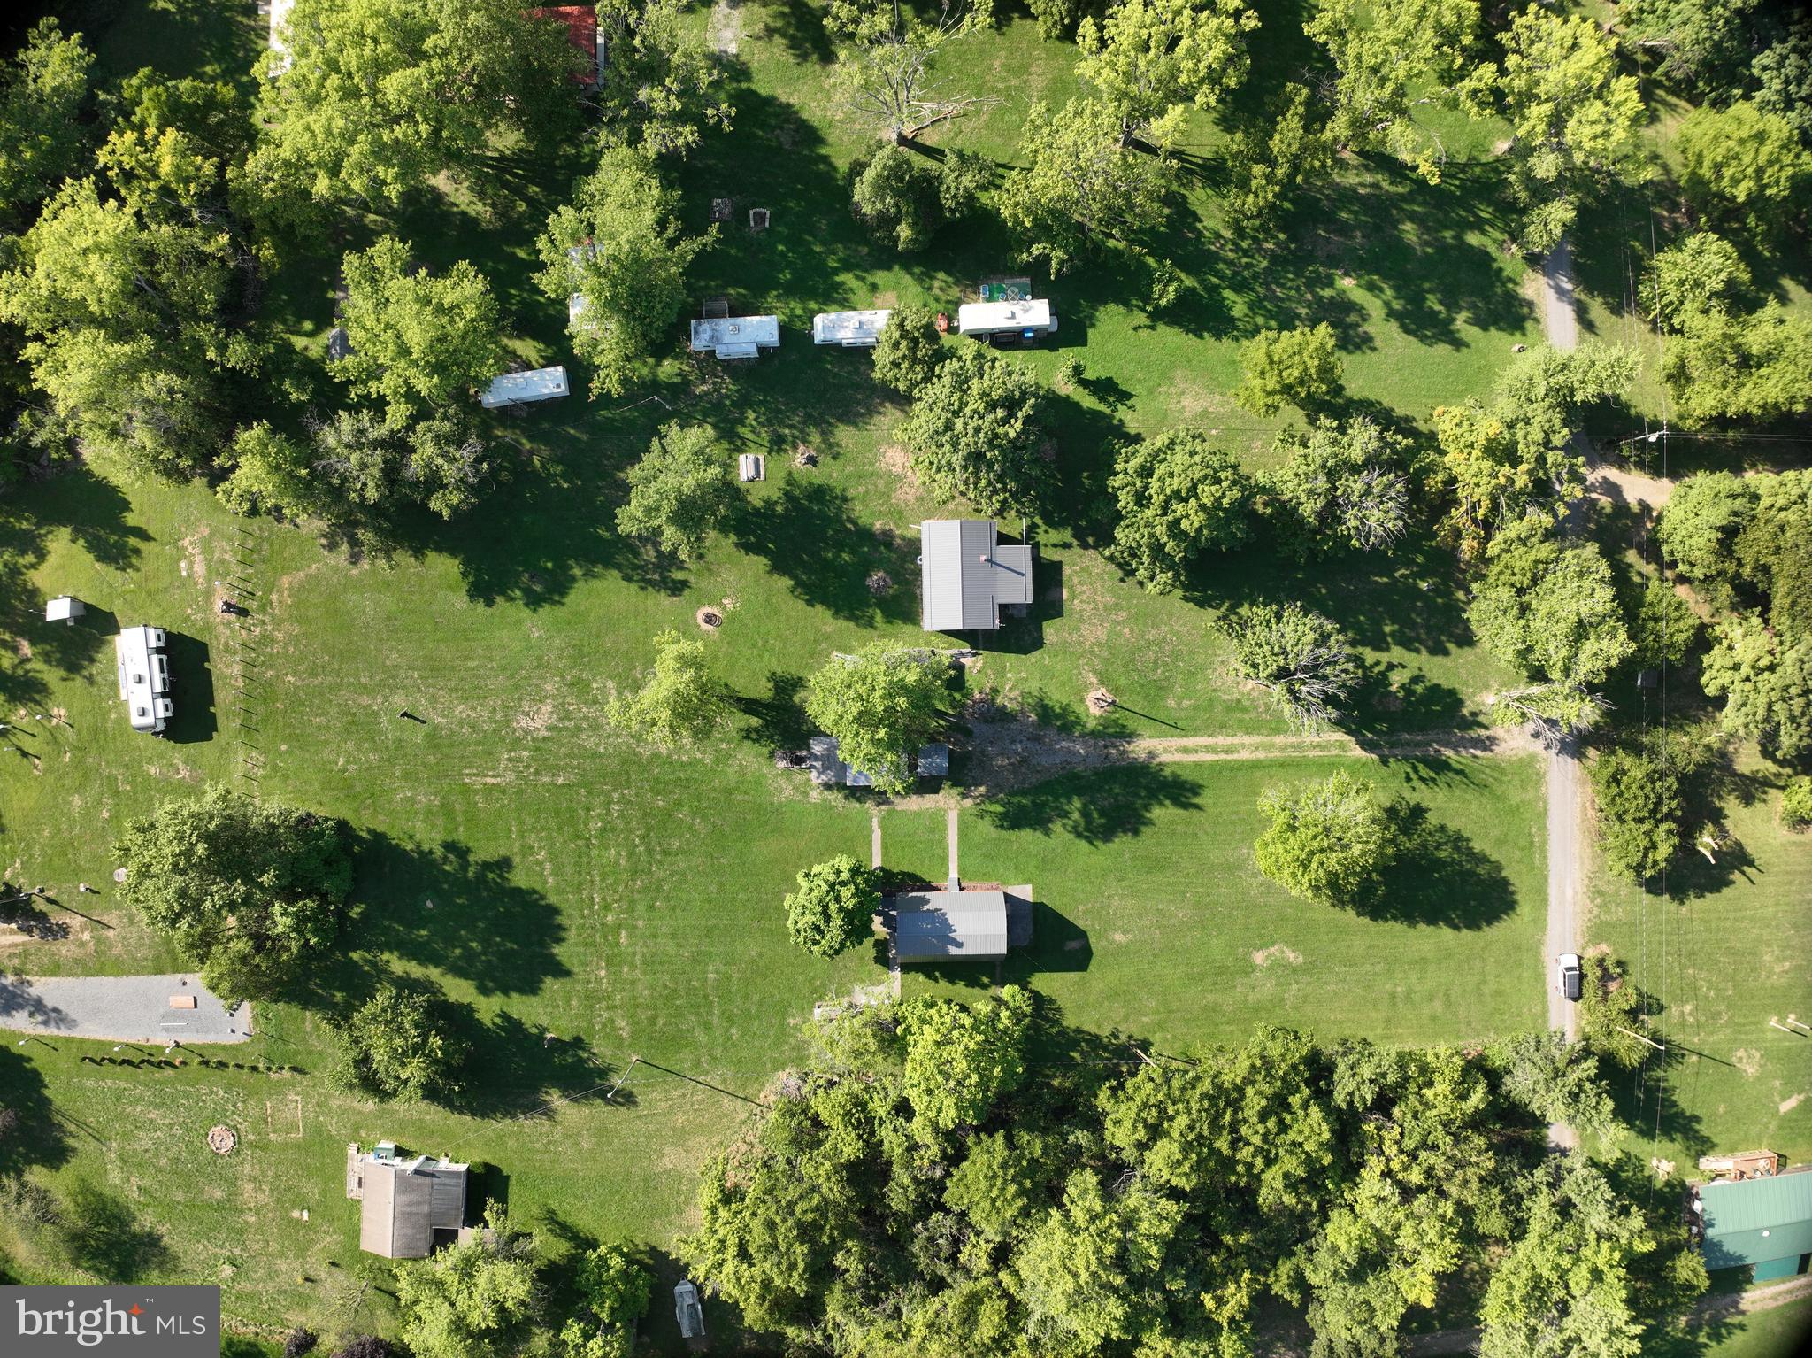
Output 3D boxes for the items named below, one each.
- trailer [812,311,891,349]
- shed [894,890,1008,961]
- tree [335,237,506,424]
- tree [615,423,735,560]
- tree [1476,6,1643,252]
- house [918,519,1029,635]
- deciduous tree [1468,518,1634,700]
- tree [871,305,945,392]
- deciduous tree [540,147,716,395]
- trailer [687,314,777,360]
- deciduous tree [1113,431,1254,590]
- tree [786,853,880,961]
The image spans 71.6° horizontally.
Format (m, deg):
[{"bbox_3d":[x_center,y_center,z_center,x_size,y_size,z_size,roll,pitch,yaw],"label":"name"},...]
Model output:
[{"bbox_3d":[-4.620,-33.740,121.900,8.400,3.100,2.850,-2,90,0],"label":"trailer"},{"bbox_3d":[4.250,23.800,119.150,10.200,7.600,6.800,0,90,0],"label":"shed"},{"bbox_3d":[-45.163,-32.403,119.037,15.048,17.500,16.973,0,90,1],"label":"tree"},{"bbox_3d":[-21.610,-17.589,119.629,11.062,15.500,12.755,0,90,1],"label":"tree"},{"bbox_3d":[59.000,-49.600,114.000,13.000,18.000,19.500,0,90,0],"label":"tree"},{"bbox_3d":[6.900,-9.850,120.200,10.400,5.600,10.400,0,90,0],"label":"house"},{"bbox_3d":[58.700,-6.400,115.000,13.300,16.000,16.000,0,90,0],"label":"deciduous tree"},{"bbox_3d":[0.200,-30.800,118.700,7.000,8.500,7.000,0,90,0],"label":"tree"},{"bbox_3d":[-25.200,-36.300,113.500,15.300,19.000,20.500,0,90,0],"label":"deciduous tree"},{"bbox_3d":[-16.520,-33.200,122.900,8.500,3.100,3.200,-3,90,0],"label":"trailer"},{"bbox_3d":[25.200,-15.400,115.750,12.700,14.500,14.400,0,90,0],"label":"deciduous tree"},{"bbox_3d":[-6.900,21.000,117.800,9.000,11.500,9.000,0,90,0],"label":"tree"}]

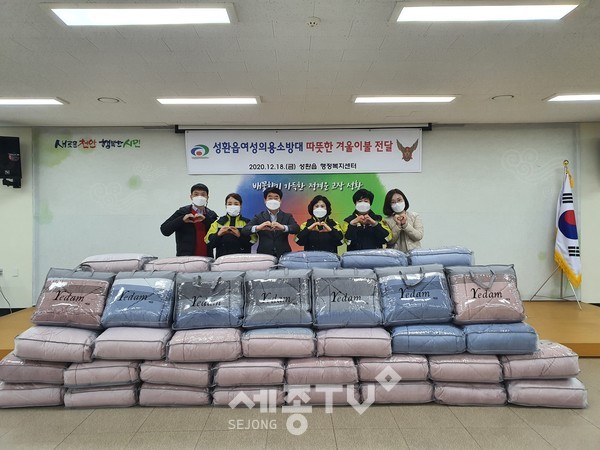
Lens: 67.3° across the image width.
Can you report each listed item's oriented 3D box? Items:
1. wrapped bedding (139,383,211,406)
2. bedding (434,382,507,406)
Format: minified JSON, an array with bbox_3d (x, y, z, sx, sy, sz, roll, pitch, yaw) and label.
[{"bbox_3d":[-0.978,1.344,3.793,0.565,0.180,0.490,-1,1,1],"label":"wrapped bedding"},{"bbox_3d":[1.313,1.288,3.665,0.560,0.185,0.450,-1,1,0],"label":"bedding"}]

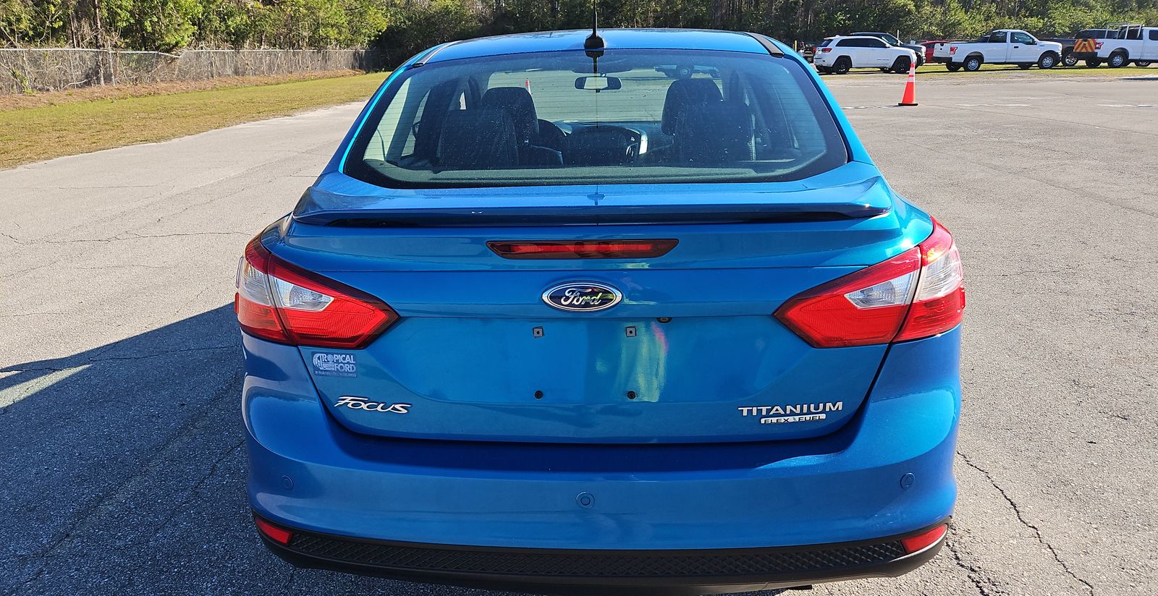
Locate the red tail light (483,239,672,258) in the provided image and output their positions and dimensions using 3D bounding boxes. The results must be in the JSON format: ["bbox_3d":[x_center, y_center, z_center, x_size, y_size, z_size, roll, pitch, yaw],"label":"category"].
[{"bbox_3d":[0.005,-0.086,1.420,0.350,0.040,0.040,0,18,3],"label":"red tail light"}]

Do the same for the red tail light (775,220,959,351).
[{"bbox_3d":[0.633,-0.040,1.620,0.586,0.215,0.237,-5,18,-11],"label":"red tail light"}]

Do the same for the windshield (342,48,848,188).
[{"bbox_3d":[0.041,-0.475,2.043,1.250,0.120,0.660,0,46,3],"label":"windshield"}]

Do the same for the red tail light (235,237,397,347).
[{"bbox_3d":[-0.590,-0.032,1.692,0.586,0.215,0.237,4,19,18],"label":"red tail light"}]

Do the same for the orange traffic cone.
[{"bbox_3d":[7.402,-4.790,17.225,0.390,0.920,0.390,-1,18,0],"label":"orange traffic cone"}]

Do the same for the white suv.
[{"bbox_3d":[14.131,-11.985,37.893,4.820,1.770,1.960,-2,18,-1],"label":"white suv"}]

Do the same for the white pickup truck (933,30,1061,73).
[{"bbox_3d":[20.531,-12.139,37.639,5.700,1.920,2.050,-1,18,1],"label":"white pickup truck"}]

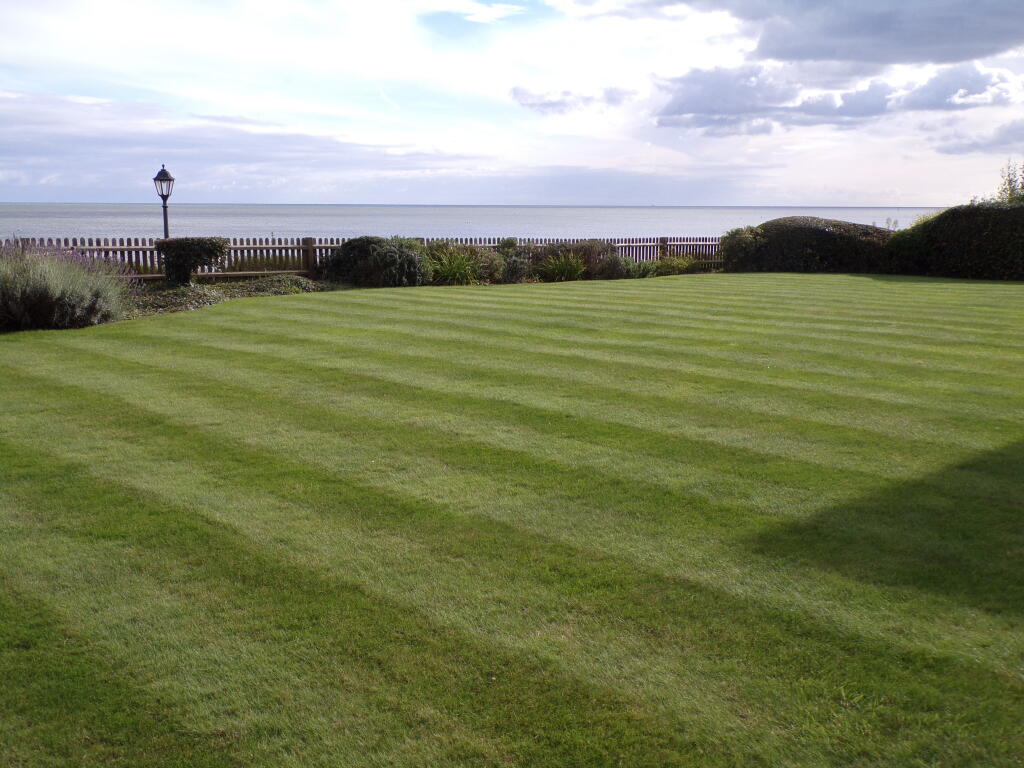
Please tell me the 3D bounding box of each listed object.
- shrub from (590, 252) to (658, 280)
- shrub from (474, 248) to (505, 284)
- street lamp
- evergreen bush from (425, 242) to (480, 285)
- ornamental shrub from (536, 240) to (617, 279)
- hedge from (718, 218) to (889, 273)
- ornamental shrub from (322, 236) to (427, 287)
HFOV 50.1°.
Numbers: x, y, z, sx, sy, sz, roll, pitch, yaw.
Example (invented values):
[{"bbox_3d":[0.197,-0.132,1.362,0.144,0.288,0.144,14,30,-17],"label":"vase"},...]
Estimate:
[{"bbox_3d":[2.880,-3.068,28.274,1.627,0.653,1.200,-3,10,-20],"label":"shrub"},{"bbox_3d":[-0.518,-2.716,25.193,0.659,0.801,0.750,-3,10,-20],"label":"shrub"},{"bbox_3d":[-6.769,-3.061,21.392,0.430,2.411,0.430,0,9,0],"label":"street lamp"},{"bbox_3d":[-1.347,-2.732,24.786,1.210,0.937,1.200,0,9,0],"label":"evergreen bush"},{"bbox_3d":[1.618,-3.116,27.456,1.916,0.959,1.500,-3,10,-20],"label":"ornamental shrub"},{"bbox_3d":[8.677,-4.134,32.350,4.810,1.614,2.100,0,9,0],"label":"hedge"},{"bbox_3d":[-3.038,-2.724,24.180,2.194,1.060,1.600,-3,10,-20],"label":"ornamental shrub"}]

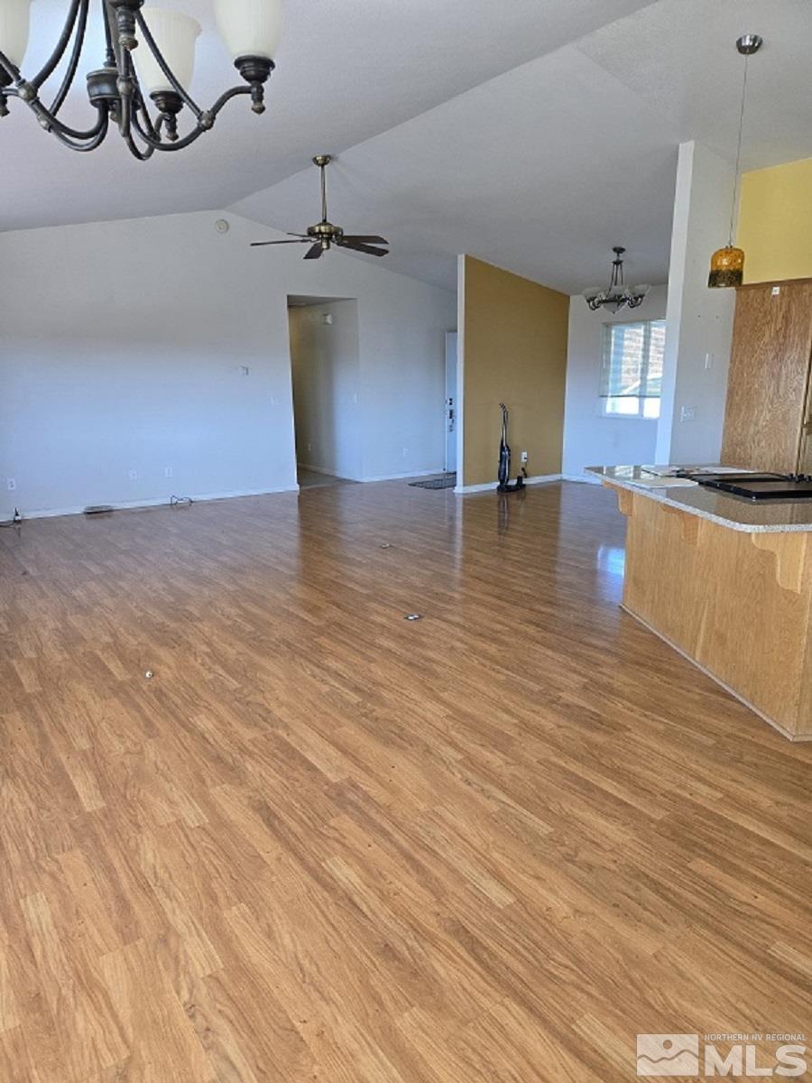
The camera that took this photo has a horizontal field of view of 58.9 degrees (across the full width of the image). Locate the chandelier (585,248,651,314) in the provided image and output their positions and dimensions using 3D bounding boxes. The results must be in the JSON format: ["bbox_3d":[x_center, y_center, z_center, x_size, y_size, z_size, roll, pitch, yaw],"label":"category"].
[{"bbox_3d":[2.206,-2.712,7.506,0.700,0.646,0.700,-10,16,-35],"label":"chandelier"}]

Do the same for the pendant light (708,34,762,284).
[{"bbox_3d":[1.828,-2.069,3.980,0.187,1.267,0.187,-10,16,-35],"label":"pendant light"}]

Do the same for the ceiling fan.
[{"bbox_3d":[-0.729,-2.982,6.416,1.322,0.759,1.322,-10,16,-35],"label":"ceiling fan"}]

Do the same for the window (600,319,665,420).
[{"bbox_3d":[2.916,-2.097,8.839,0.128,1.164,1.183,-10,16,-35],"label":"window"}]

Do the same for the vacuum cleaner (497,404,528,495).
[{"bbox_3d":[1.319,-1.186,9.060,0.335,1.095,0.227,-10,16,-35],"label":"vacuum cleaner"}]

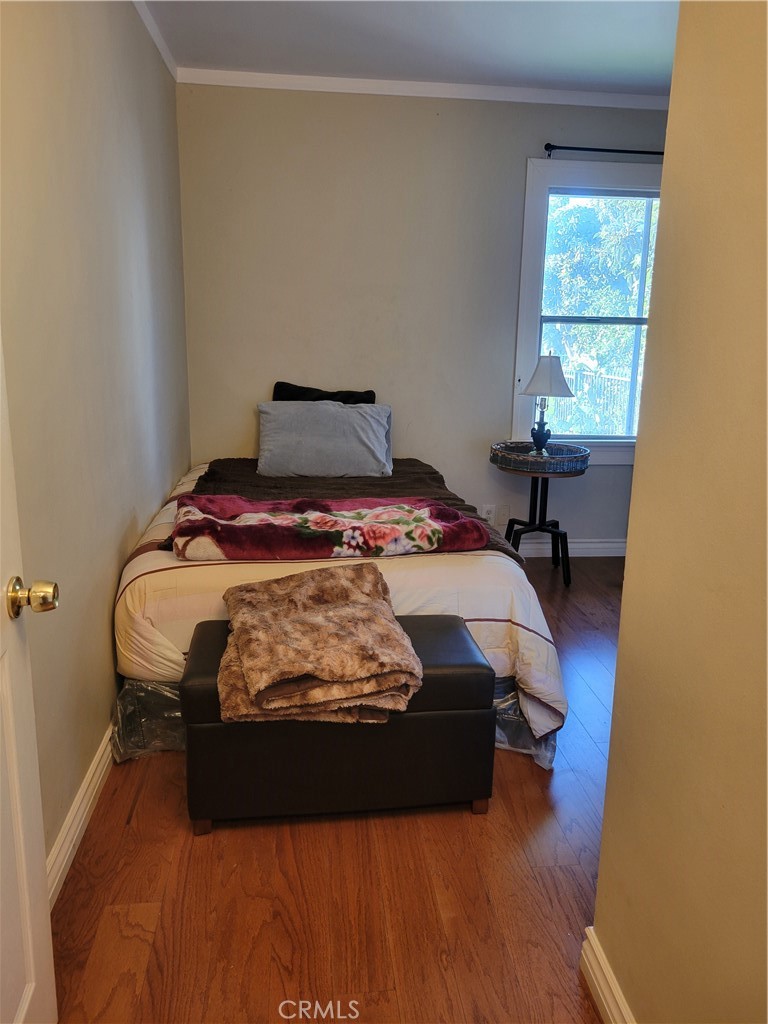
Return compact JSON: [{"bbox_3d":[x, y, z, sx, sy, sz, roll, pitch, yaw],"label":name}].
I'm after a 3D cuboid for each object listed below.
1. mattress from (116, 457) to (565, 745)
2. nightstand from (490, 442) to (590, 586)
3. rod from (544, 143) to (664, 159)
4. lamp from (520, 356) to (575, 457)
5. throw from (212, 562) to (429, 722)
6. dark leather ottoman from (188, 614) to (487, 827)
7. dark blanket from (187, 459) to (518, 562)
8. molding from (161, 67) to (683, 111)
[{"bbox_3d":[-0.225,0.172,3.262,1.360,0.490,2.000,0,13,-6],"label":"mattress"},{"bbox_3d":[0.825,0.012,4.135,0.540,0.700,0.540,0,13,-6],"label":"nightstand"},{"bbox_3d":[1.377,-1.889,4.067,1.050,0.050,0.070,0,13,-6],"label":"rod"},{"bbox_3d":[0.846,-0.544,4.011,0.300,0.560,0.300,0,13,-6],"label":"lamp"},{"bbox_3d":[-0.189,0.339,2.108,0.510,0.280,0.470,0,13,-6],"label":"throw"},{"bbox_3d":[-0.129,0.572,2.173,0.800,0.430,0.420,-1,13,-8],"label":"dark leather ottoman"},{"bbox_3d":[-0.223,-0.034,3.288,1.240,0.130,1.850,0,13,-6],"label":"dark blanket"},{"bbox_3d":[0.333,-2.169,3.945,2.700,0.075,0.050,0,13,-6],"label":"molding"}]

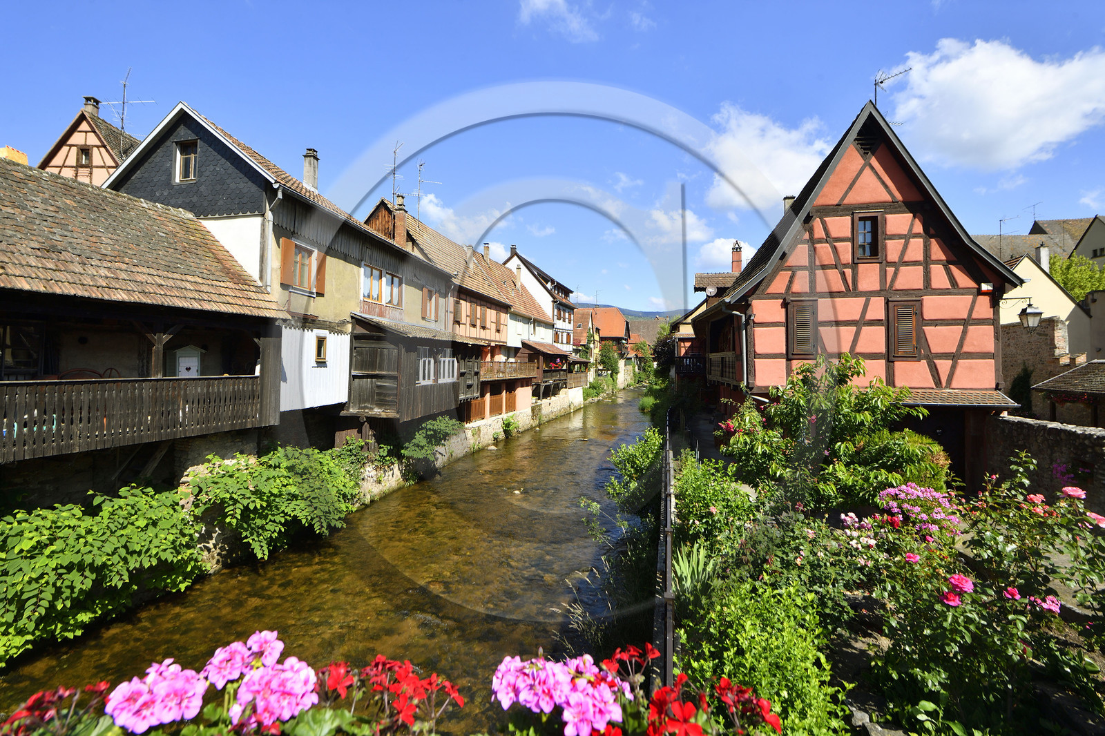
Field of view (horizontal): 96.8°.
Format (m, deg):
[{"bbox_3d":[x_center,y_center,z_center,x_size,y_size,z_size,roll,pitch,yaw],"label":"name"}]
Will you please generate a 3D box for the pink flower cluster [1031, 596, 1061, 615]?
[{"bbox_3d":[3.320,1.590,3.300,0.120,0.090,0.165,-1,1,-45],"label":"pink flower cluster"}]

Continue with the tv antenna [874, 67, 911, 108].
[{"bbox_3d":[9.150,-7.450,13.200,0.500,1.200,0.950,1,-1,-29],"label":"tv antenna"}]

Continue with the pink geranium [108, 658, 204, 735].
[{"bbox_3d":[-0.580,0.482,0.720,0.125,0.100,0.115,0,0,0],"label":"pink geranium"}]

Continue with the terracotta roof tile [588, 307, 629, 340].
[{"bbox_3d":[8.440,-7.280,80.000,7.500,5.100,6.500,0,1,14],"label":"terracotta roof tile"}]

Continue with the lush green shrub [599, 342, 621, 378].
[{"bbox_3d":[7.850,-1.060,67.000,3.100,4.950,3.000,0,1,6],"label":"lush green shrub"}]

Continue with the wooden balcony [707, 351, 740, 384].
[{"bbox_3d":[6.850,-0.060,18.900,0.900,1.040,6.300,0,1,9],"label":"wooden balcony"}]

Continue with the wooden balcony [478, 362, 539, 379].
[{"bbox_3d":[-3.050,0.160,32.000,1.100,1.060,8.400,0,1,20],"label":"wooden balcony"}]

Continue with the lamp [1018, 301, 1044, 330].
[{"bbox_3d":[12.580,-1.385,12.900,0.360,0.750,0.360,0,1,12],"label":"lamp"}]

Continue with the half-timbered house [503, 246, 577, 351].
[{"bbox_3d":[-2.900,-6.000,55.500,9.300,13.500,8.200,0,0,18],"label":"half-timbered house"}]

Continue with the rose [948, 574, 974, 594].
[{"bbox_3d":[1.955,1.030,2.350,0.100,0.070,0.100,0,-1,37],"label":"rose"}]

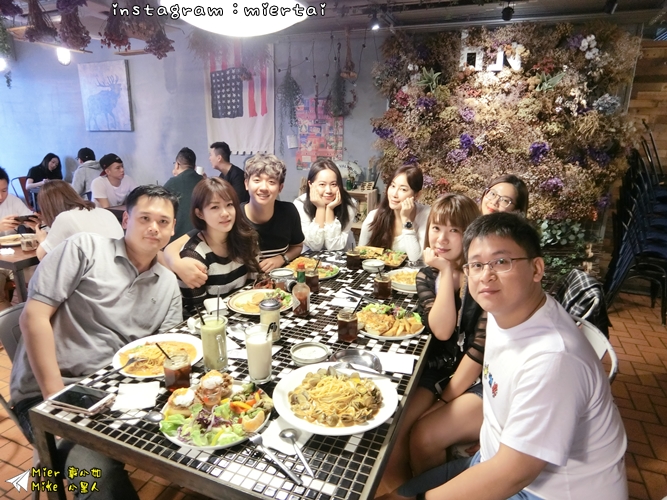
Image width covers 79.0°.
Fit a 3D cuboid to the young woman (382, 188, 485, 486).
[{"bbox_3d":[0.460,0.437,1.520,0.650,1.280,0.470,-8,19,-30],"label":"young woman"}]

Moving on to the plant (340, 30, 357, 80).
[{"bbox_3d":[0.140,-1.823,3.772,0.165,0.460,0.160,-6,16,-20],"label":"plant"}]

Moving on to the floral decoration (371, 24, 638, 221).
[{"bbox_3d":[1.523,-1.254,4.006,2.340,1.770,0.220,8,18,21],"label":"floral decoration"}]

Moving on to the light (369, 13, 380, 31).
[{"bbox_3d":[0.364,-2.030,3.594,0.120,0.160,0.110,8,18,21],"label":"light"}]

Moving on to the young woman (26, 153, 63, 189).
[{"bbox_3d":[-3.260,-0.535,4.680,0.780,1.130,0.470,13,20,34],"label":"young woman"}]

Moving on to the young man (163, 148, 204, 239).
[{"bbox_3d":[-1.354,-0.229,3.586,0.780,1.300,0.520,8,17,27],"label":"young man"}]

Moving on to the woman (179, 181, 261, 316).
[{"bbox_3d":[-0.434,0.290,1.826,0.720,1.220,0.500,11,19,36],"label":"woman"}]

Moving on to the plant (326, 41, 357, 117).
[{"bbox_3d":[0.073,-1.653,3.923,0.300,0.690,0.250,-6,16,-20],"label":"plant"}]

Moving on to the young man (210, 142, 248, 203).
[{"bbox_3d":[-1.067,-0.355,4.003,0.750,1.320,0.500,4,16,17],"label":"young man"}]

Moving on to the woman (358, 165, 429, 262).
[{"bbox_3d":[0.385,0.174,2.360,0.480,1.290,0.750,7,17,18],"label":"woman"}]

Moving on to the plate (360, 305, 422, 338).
[{"bbox_3d":[0.191,0.233,1.366,0.234,0.066,0.234,0,15,0],"label":"plate"}]

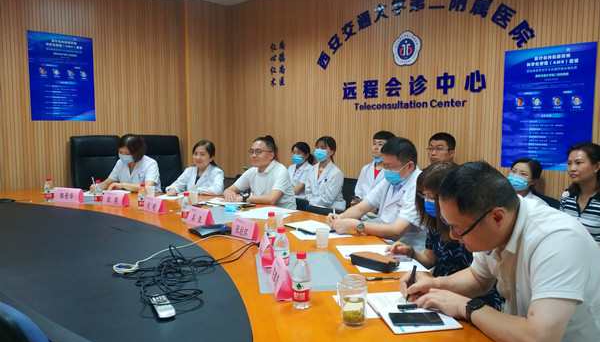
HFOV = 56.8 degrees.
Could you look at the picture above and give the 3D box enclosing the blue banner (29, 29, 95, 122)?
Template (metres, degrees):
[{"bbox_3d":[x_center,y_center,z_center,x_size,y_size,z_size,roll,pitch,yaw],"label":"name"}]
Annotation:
[{"bbox_3d":[-2.278,-0.892,5.320,0.030,0.830,0.600,5,8,44],"label":"blue banner"}]

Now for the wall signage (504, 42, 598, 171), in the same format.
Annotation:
[{"bbox_3d":[1.685,-0.424,3.785,0.600,0.835,0.015,4,6,44],"label":"wall signage"}]

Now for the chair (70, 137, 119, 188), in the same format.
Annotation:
[{"bbox_3d":[-1.800,0.300,5.020,0.620,1.200,0.660,-2,5,-25],"label":"chair"}]

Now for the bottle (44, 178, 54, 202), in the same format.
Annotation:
[{"bbox_3d":[-1.971,0.155,4.360,0.064,0.185,0.064,0,5,0],"label":"bottle"}]

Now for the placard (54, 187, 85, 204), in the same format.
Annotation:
[{"bbox_3d":[-1.795,0.193,4.320,0.210,0.115,0.090,0,5,-3],"label":"placard"}]

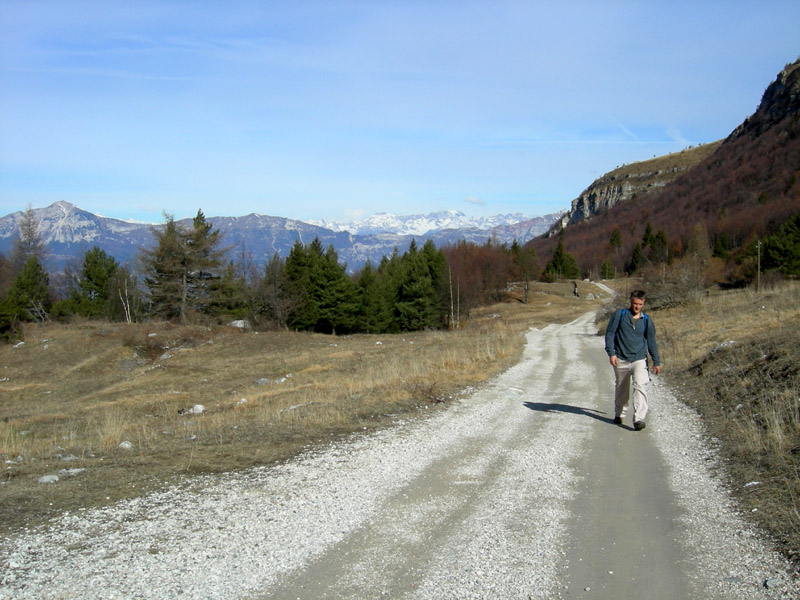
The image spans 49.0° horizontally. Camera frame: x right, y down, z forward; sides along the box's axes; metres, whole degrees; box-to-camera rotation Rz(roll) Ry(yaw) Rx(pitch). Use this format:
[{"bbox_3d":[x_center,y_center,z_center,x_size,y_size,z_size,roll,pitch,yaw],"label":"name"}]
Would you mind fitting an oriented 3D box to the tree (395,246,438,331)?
[{"bbox_3d":[1.240,-0.827,66.000,3.310,6.390,3.310,0,2,0],"label":"tree"}]

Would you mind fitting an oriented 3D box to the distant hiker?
[{"bbox_3d":[2.968,0.756,11.200,0.690,1.750,0.620,1,2,15],"label":"distant hiker"}]

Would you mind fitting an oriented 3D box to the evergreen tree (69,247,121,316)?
[{"bbox_3d":[-21.840,-1.260,63.000,3.590,5.170,3.590,0,0,0],"label":"evergreen tree"}]

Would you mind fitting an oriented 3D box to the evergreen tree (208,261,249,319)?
[{"bbox_3d":[-13.279,-0.736,68.000,3.100,4.650,3.100,0,2,0],"label":"evergreen tree"}]

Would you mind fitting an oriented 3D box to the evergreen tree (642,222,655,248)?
[{"bbox_3d":[52.349,-12.850,185.000,2.950,6.950,2.950,0,2,0],"label":"evergreen tree"}]

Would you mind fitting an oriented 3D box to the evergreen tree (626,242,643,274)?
[{"bbox_3d":[45.588,-8.033,170.000,3.100,6.190,3.100,0,2,0],"label":"evergreen tree"}]

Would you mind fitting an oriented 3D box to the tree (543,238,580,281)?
[{"bbox_3d":[22.070,-5.880,120.000,5.190,6.420,5.190,0,0,0],"label":"tree"}]

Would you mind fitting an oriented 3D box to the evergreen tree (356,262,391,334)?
[{"bbox_3d":[-1.910,-0.240,61.000,2.500,5.000,2.500,0,0,0],"label":"evergreen tree"}]

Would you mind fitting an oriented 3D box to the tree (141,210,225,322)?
[{"bbox_3d":[-14.860,-2.290,60.000,5.740,7.650,5.740,0,0,0],"label":"tree"}]

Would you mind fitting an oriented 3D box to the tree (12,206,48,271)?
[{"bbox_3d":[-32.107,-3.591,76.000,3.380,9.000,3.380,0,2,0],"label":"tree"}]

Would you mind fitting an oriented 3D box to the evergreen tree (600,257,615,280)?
[{"bbox_3d":[31.190,-4.580,132.000,2.100,3.310,2.100,0,0,0],"label":"evergreen tree"}]

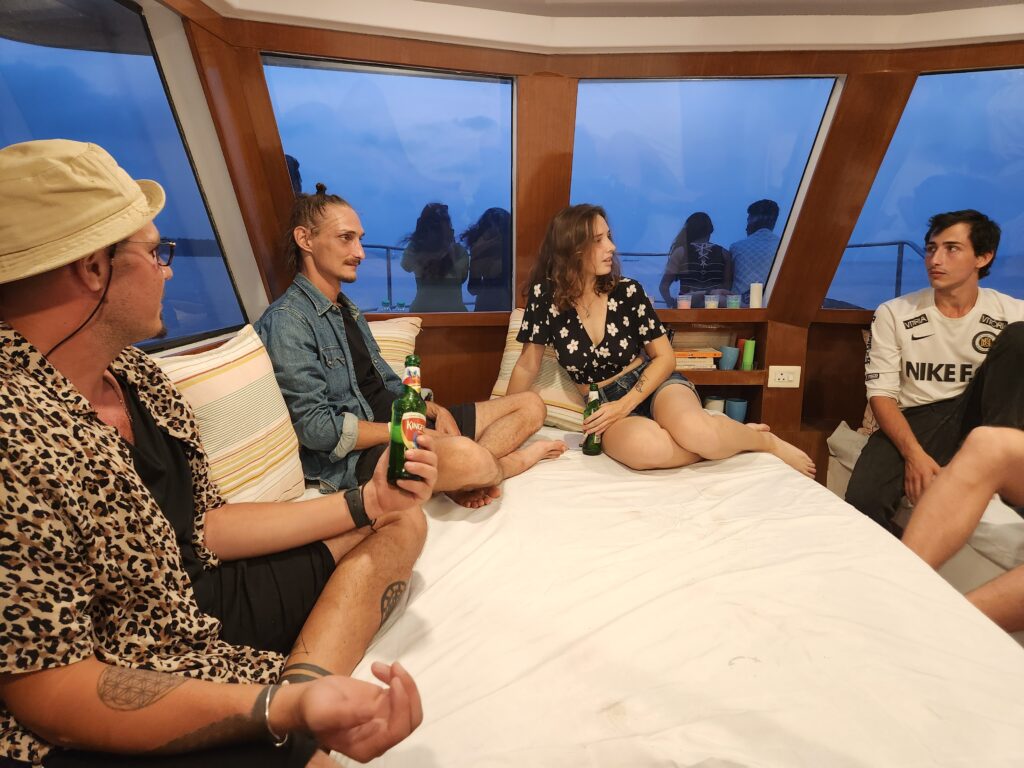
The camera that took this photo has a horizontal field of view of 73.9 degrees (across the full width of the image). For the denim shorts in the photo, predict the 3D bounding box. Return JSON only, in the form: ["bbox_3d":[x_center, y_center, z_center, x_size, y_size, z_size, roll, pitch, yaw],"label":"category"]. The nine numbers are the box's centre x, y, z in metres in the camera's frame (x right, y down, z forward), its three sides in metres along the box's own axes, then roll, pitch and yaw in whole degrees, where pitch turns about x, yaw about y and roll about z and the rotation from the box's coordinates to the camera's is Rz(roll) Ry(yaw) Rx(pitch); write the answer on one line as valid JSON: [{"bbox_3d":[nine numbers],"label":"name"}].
[{"bbox_3d":[0.464,0.044,2.420,0.370,0.240,0.290,-17,5,-12],"label":"denim shorts"}]

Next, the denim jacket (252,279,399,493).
[{"bbox_3d":[-0.494,-0.019,2.020,0.410,0.580,0.470,1,10,27],"label":"denim jacket"}]

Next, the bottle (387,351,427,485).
[{"bbox_3d":[-0.182,0.065,1.210,0.061,0.230,0.061,4,-4,-20],"label":"bottle"}]

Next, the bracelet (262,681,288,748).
[{"bbox_3d":[-0.254,0.359,0.740,0.011,0.062,0.060,-12,0,-4],"label":"bracelet"}]

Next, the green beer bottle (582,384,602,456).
[{"bbox_3d":[0.263,0.114,2.190,0.061,0.230,0.061,-3,11,-18],"label":"green beer bottle"}]

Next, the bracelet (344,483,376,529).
[{"bbox_3d":[-0.259,0.209,1.170,0.028,0.066,0.054,-16,0,-6],"label":"bracelet"}]

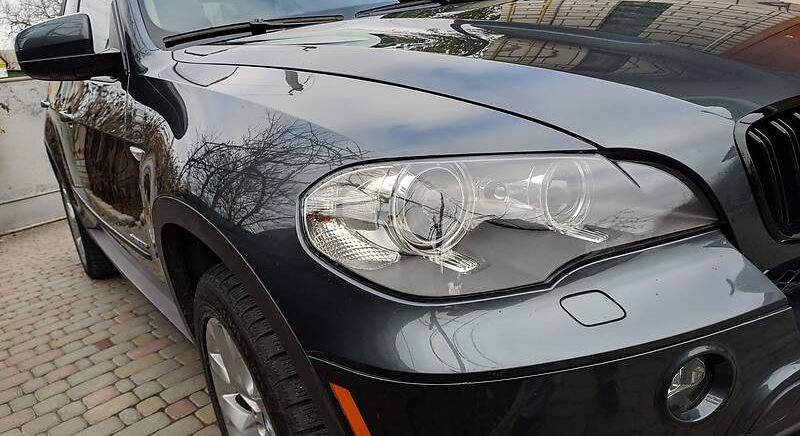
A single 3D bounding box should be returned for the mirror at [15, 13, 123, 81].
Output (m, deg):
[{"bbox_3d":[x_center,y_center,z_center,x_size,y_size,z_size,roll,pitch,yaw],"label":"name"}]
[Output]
[{"bbox_3d":[-0.976,-0.499,1.766,0.265,0.192,0.170,-18,18,-31],"label":"mirror"}]

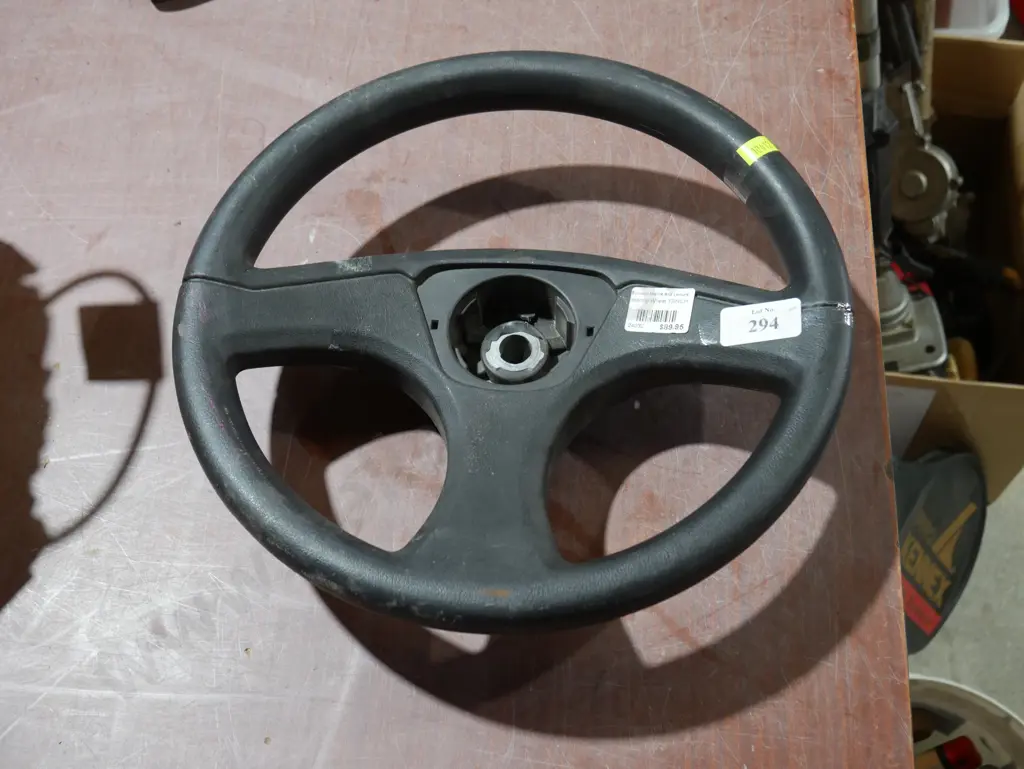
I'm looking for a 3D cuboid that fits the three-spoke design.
[{"bbox_3d":[0.001,-0.025,0.653,0.355,0.098,0.355,3,60,5],"label":"three-spoke design"}]

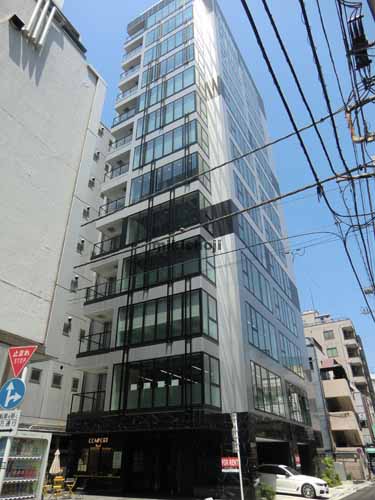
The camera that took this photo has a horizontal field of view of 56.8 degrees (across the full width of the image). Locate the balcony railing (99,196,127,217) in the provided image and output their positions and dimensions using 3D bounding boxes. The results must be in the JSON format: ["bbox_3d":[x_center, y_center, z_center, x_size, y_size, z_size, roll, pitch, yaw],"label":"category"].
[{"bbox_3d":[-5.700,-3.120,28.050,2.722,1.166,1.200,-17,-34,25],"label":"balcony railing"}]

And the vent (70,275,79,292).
[{"bbox_3d":[-7.983,2.310,24.564,0.150,1.050,0.700,-17,-34,25],"label":"vent"}]

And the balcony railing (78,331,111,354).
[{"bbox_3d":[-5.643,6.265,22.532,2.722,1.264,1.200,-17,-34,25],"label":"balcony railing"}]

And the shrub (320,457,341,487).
[{"bbox_3d":[9.412,14.667,22.909,1.000,1.500,1.000,-17,-34,25],"label":"shrub"}]

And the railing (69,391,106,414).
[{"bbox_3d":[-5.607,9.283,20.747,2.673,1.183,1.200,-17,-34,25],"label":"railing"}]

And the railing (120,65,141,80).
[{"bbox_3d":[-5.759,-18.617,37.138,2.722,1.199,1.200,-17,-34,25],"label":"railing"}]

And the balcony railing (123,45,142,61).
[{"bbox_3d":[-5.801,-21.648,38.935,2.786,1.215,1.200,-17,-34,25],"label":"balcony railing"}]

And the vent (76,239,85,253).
[{"bbox_3d":[-8.031,-0.351,26.056,0.150,0.950,0.640,-17,-34,25],"label":"vent"}]

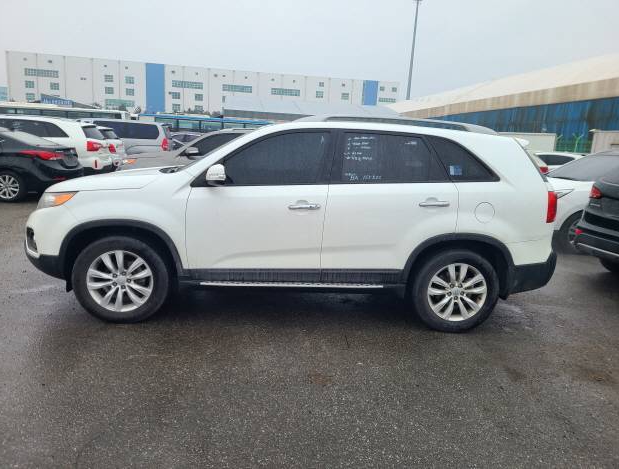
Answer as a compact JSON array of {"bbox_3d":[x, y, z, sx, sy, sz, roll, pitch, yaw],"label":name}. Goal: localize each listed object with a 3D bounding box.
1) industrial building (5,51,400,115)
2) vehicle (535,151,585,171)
[{"bbox_3d":[-34.574,-47.505,177.432,126.937,23.500,40.000,1,11,-11],"label":"industrial building"},{"bbox_3d":[8.471,-2.525,18.824,1.850,1.650,4.450,1,11,-11],"label":"vehicle"}]

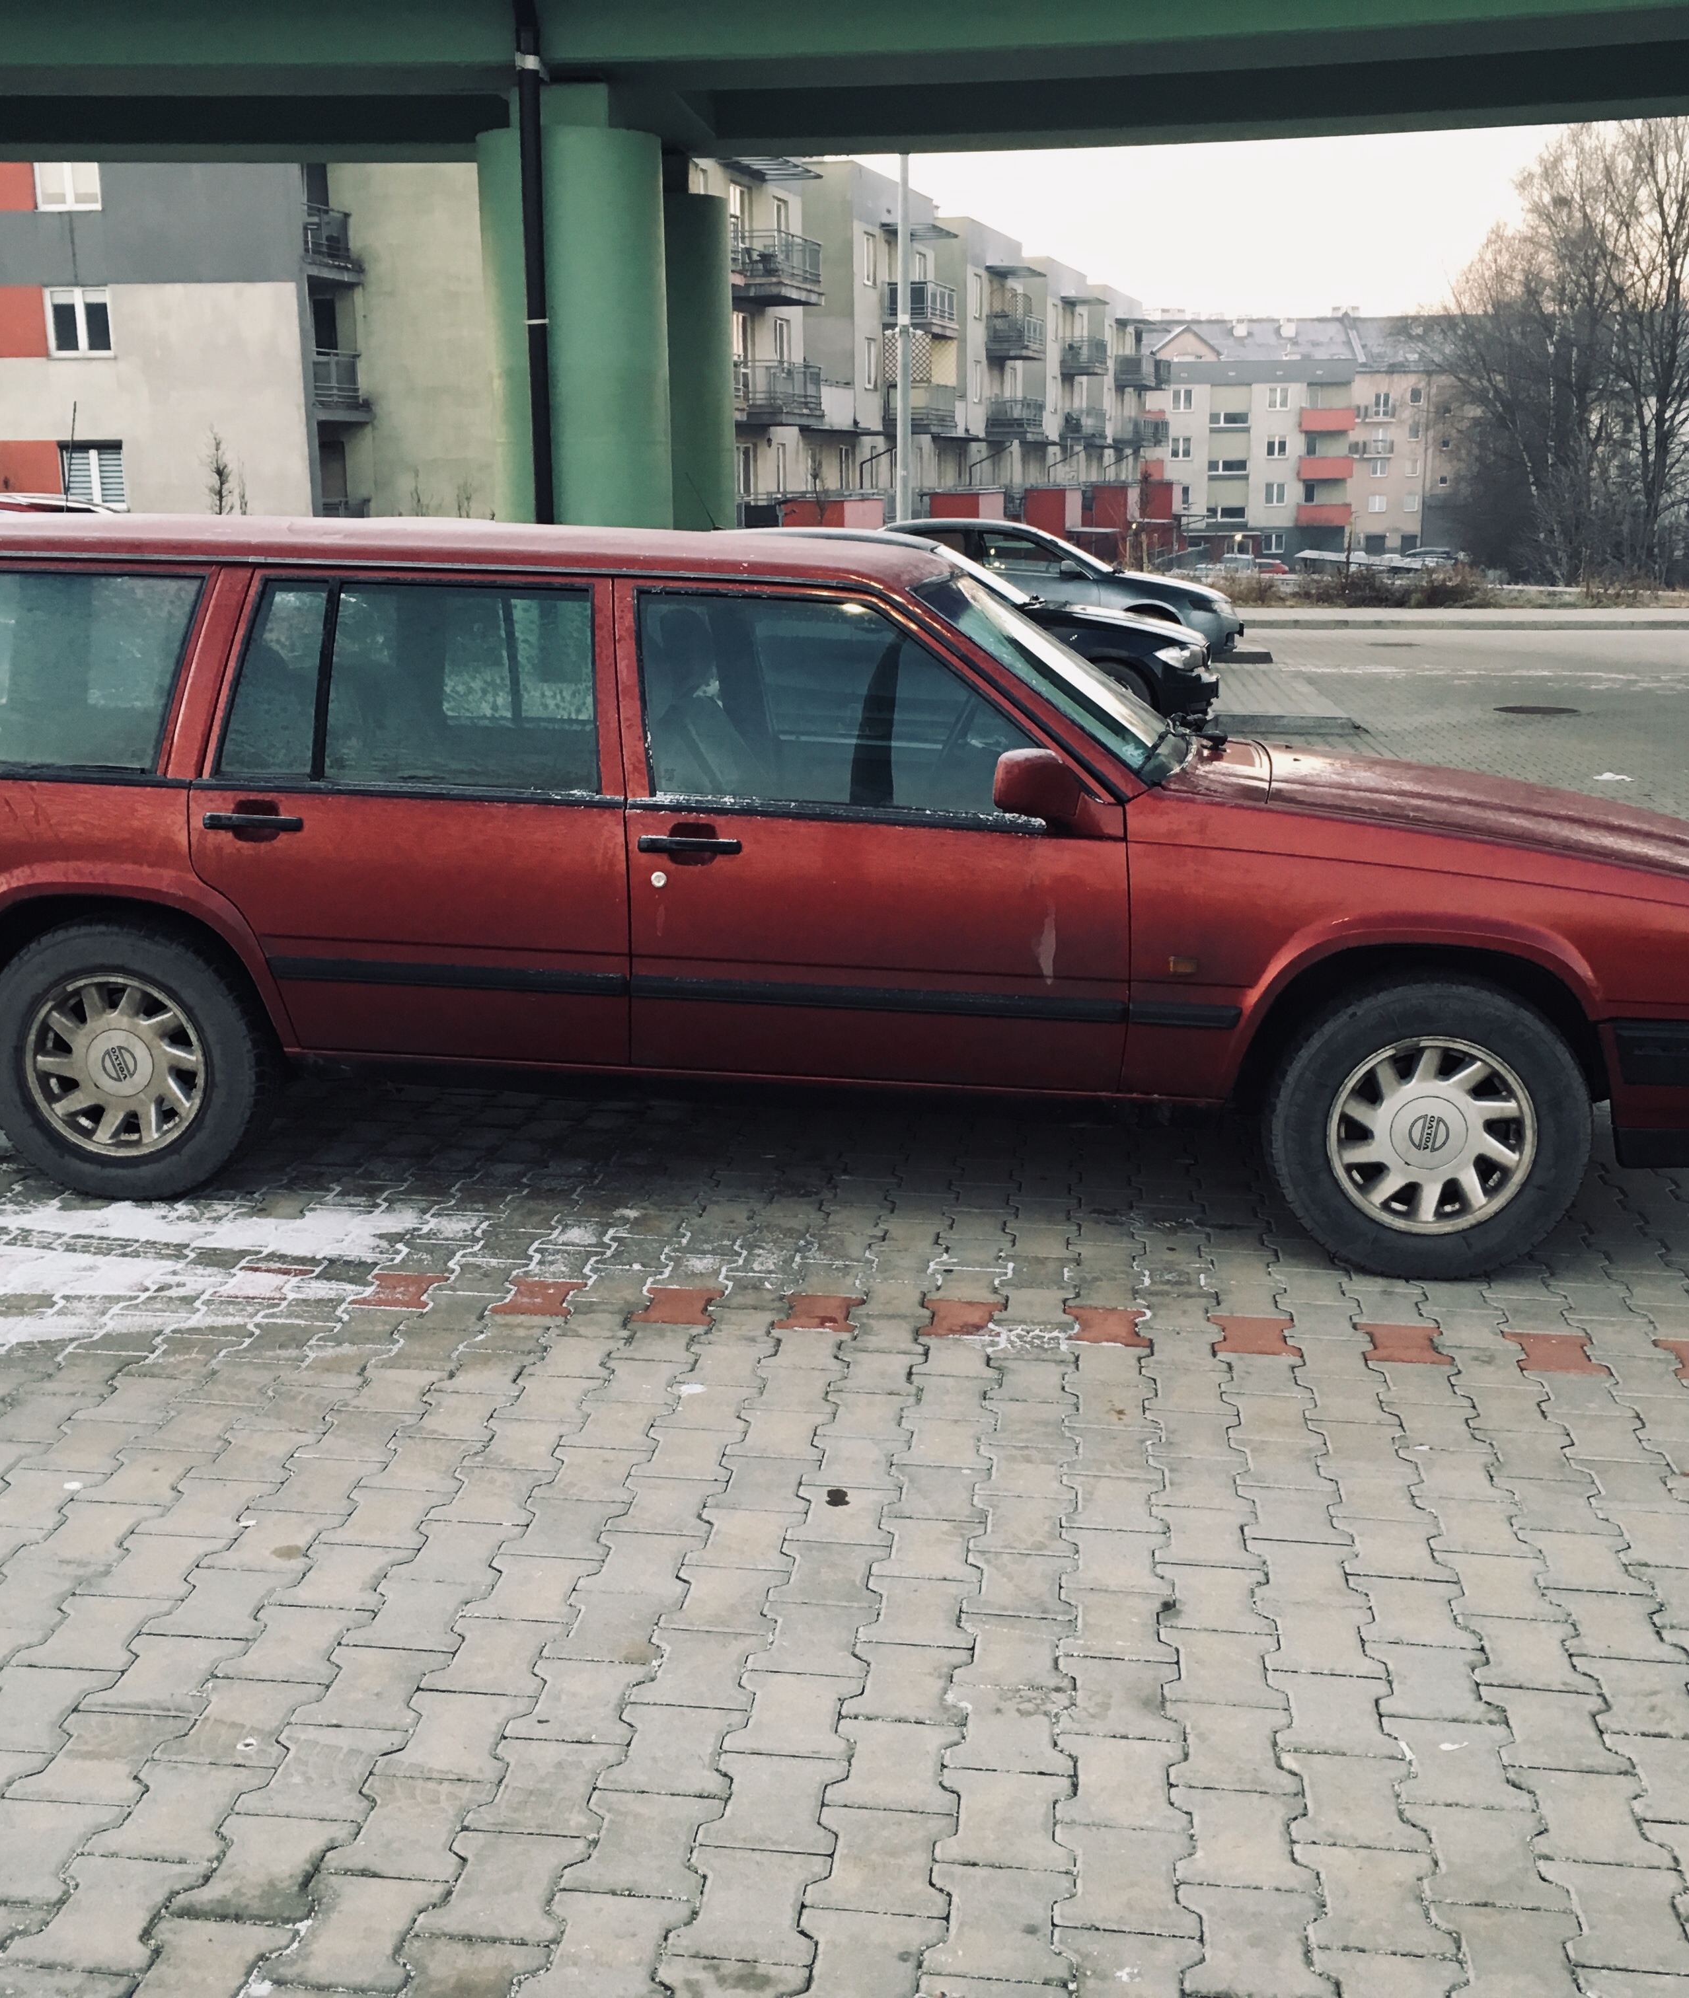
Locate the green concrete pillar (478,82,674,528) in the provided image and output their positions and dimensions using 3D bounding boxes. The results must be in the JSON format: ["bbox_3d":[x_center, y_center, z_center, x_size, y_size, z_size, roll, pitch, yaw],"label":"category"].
[{"bbox_3d":[-1.943,-4.299,16.265,1.288,4.457,1.288,1,12,6],"label":"green concrete pillar"}]

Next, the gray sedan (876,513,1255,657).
[{"bbox_3d":[1.537,-3.893,21.591,4.600,1.450,1.780,1,12,6],"label":"gray sedan"}]

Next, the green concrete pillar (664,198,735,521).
[{"bbox_3d":[-1.610,-4.813,19.314,1.288,4.117,1.288,1,12,6],"label":"green concrete pillar"}]

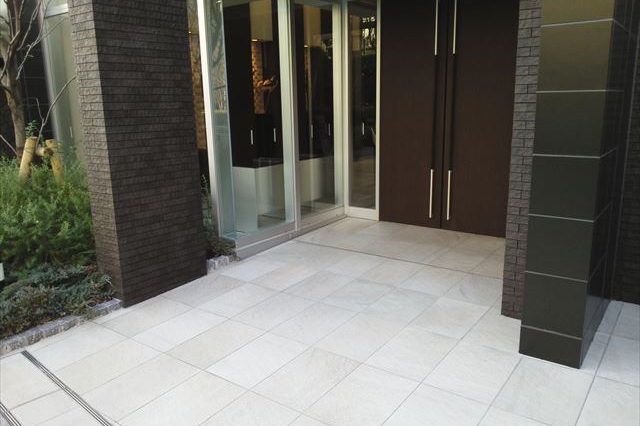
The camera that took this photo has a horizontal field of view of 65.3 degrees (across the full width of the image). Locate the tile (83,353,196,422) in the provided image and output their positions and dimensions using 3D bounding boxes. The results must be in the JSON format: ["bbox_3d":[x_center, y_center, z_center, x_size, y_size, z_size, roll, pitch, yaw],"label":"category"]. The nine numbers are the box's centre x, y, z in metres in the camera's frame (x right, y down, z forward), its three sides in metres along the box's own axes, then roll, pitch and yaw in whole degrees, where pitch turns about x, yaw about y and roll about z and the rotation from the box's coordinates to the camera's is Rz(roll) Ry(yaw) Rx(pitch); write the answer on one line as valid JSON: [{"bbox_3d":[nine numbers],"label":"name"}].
[{"bbox_3d":[-1.071,1.043,3.020,0.400,0.020,0.600,8,17,36],"label":"tile"}]

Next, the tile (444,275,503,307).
[{"bbox_3d":[1.307,0.653,4.161,0.393,0.024,0.566,8,17,35],"label":"tile"}]

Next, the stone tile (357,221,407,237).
[{"bbox_3d":[0.768,0.209,6.066,0.393,0.024,0.604,8,17,35],"label":"stone tile"}]

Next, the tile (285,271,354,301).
[{"bbox_3d":[0.002,0.650,4.442,0.400,0.020,0.600,8,17,35],"label":"tile"}]

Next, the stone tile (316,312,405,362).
[{"bbox_3d":[0.289,0.859,3.458,0.393,0.024,0.605,8,17,35],"label":"stone tile"}]

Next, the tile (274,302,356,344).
[{"bbox_3d":[-0.034,0.824,3.735,0.400,0.020,0.600,8,17,35],"label":"tile"}]

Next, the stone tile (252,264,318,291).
[{"bbox_3d":[-0.321,0.605,4.674,0.400,0.020,0.600,8,17,35],"label":"stone tile"}]

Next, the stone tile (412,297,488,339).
[{"bbox_3d":[0.973,0.781,3.735,0.400,0.020,0.600,8,17,36],"label":"stone tile"}]

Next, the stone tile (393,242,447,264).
[{"bbox_3d":[1.054,0.423,5.175,0.400,0.020,0.600,8,17,36],"label":"stone tile"}]

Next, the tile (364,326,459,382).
[{"bbox_3d":[0.607,0.903,3.231,0.393,0.024,0.605,8,17,35],"label":"tile"}]

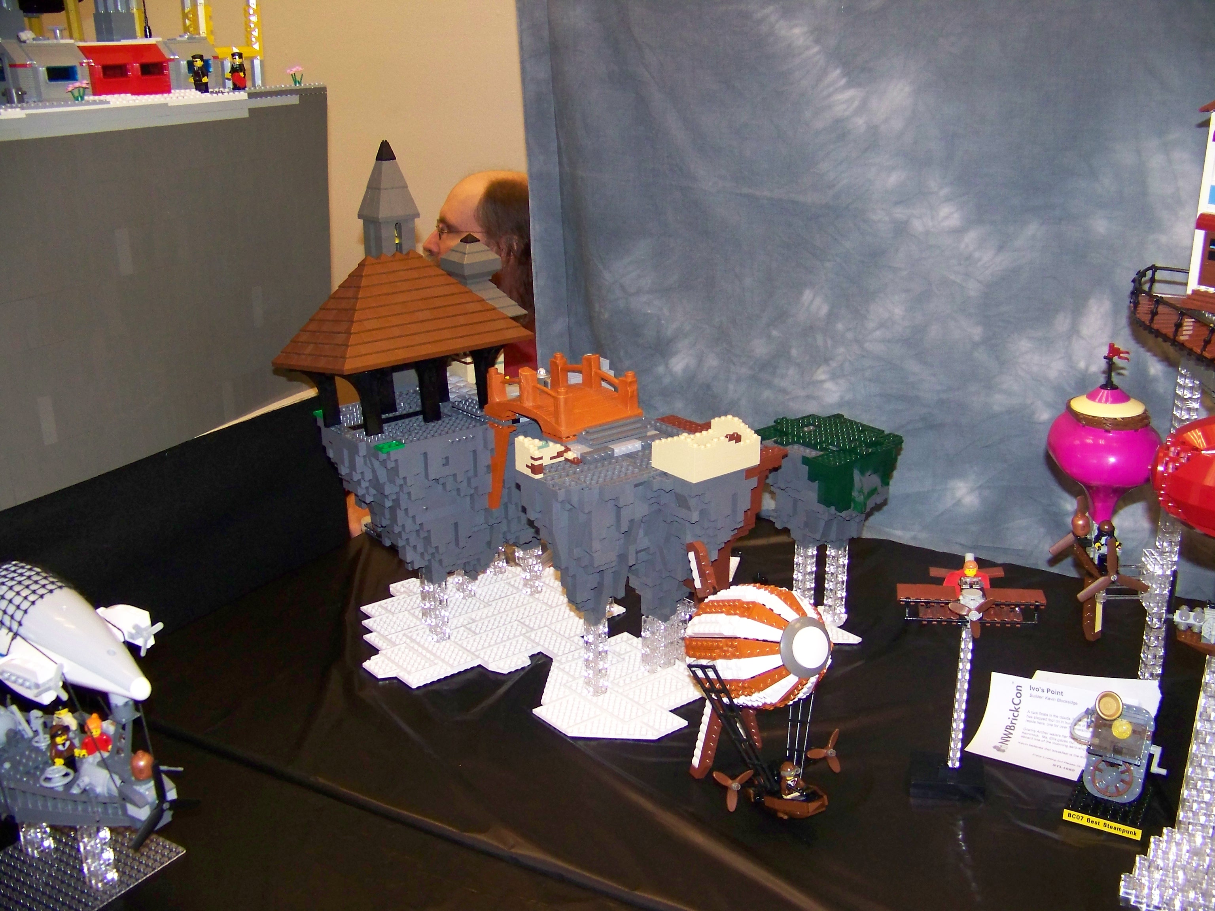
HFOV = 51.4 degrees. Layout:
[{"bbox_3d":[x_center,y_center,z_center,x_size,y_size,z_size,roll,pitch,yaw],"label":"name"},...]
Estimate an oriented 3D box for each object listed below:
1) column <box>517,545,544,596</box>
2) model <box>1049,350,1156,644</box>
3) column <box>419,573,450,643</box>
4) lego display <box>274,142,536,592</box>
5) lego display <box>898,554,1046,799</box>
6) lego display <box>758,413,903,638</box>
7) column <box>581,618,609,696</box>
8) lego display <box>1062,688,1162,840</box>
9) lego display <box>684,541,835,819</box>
[{"bbox_3d":[-0.087,0.127,1.440,0.016,0.058,0.024,-15,24,-37],"label":"column"},{"bbox_3d":[0.431,0.036,1.099,0.100,0.268,0.110,1,19,4],"label":"model"},{"bbox_3d":[-0.179,0.161,1.330,0.016,0.067,0.024,-15,24,-37],"label":"column"},{"bbox_3d":[-0.198,-0.090,1.289,0.288,0.447,0.185,-15,24,-37],"label":"lego display"},{"bbox_3d":[0.307,0.180,1.100,0.119,0.205,0.103,2,19,6],"label":"lego display"},{"bbox_3d":[0.222,0.081,1.337,0.135,0.222,0.133,-15,24,-37],"label":"lego display"},{"bbox_3d":[-0.011,0.193,1.221,0.016,0.077,0.016,-15,24,-37],"label":"column"},{"bbox_3d":[0.442,0.265,1.099,0.080,0.088,0.080,10,22,28],"label":"lego display"},{"bbox_3d":[0.123,0.176,1.040,0.138,0.230,0.180,-10,8,-26],"label":"lego display"}]

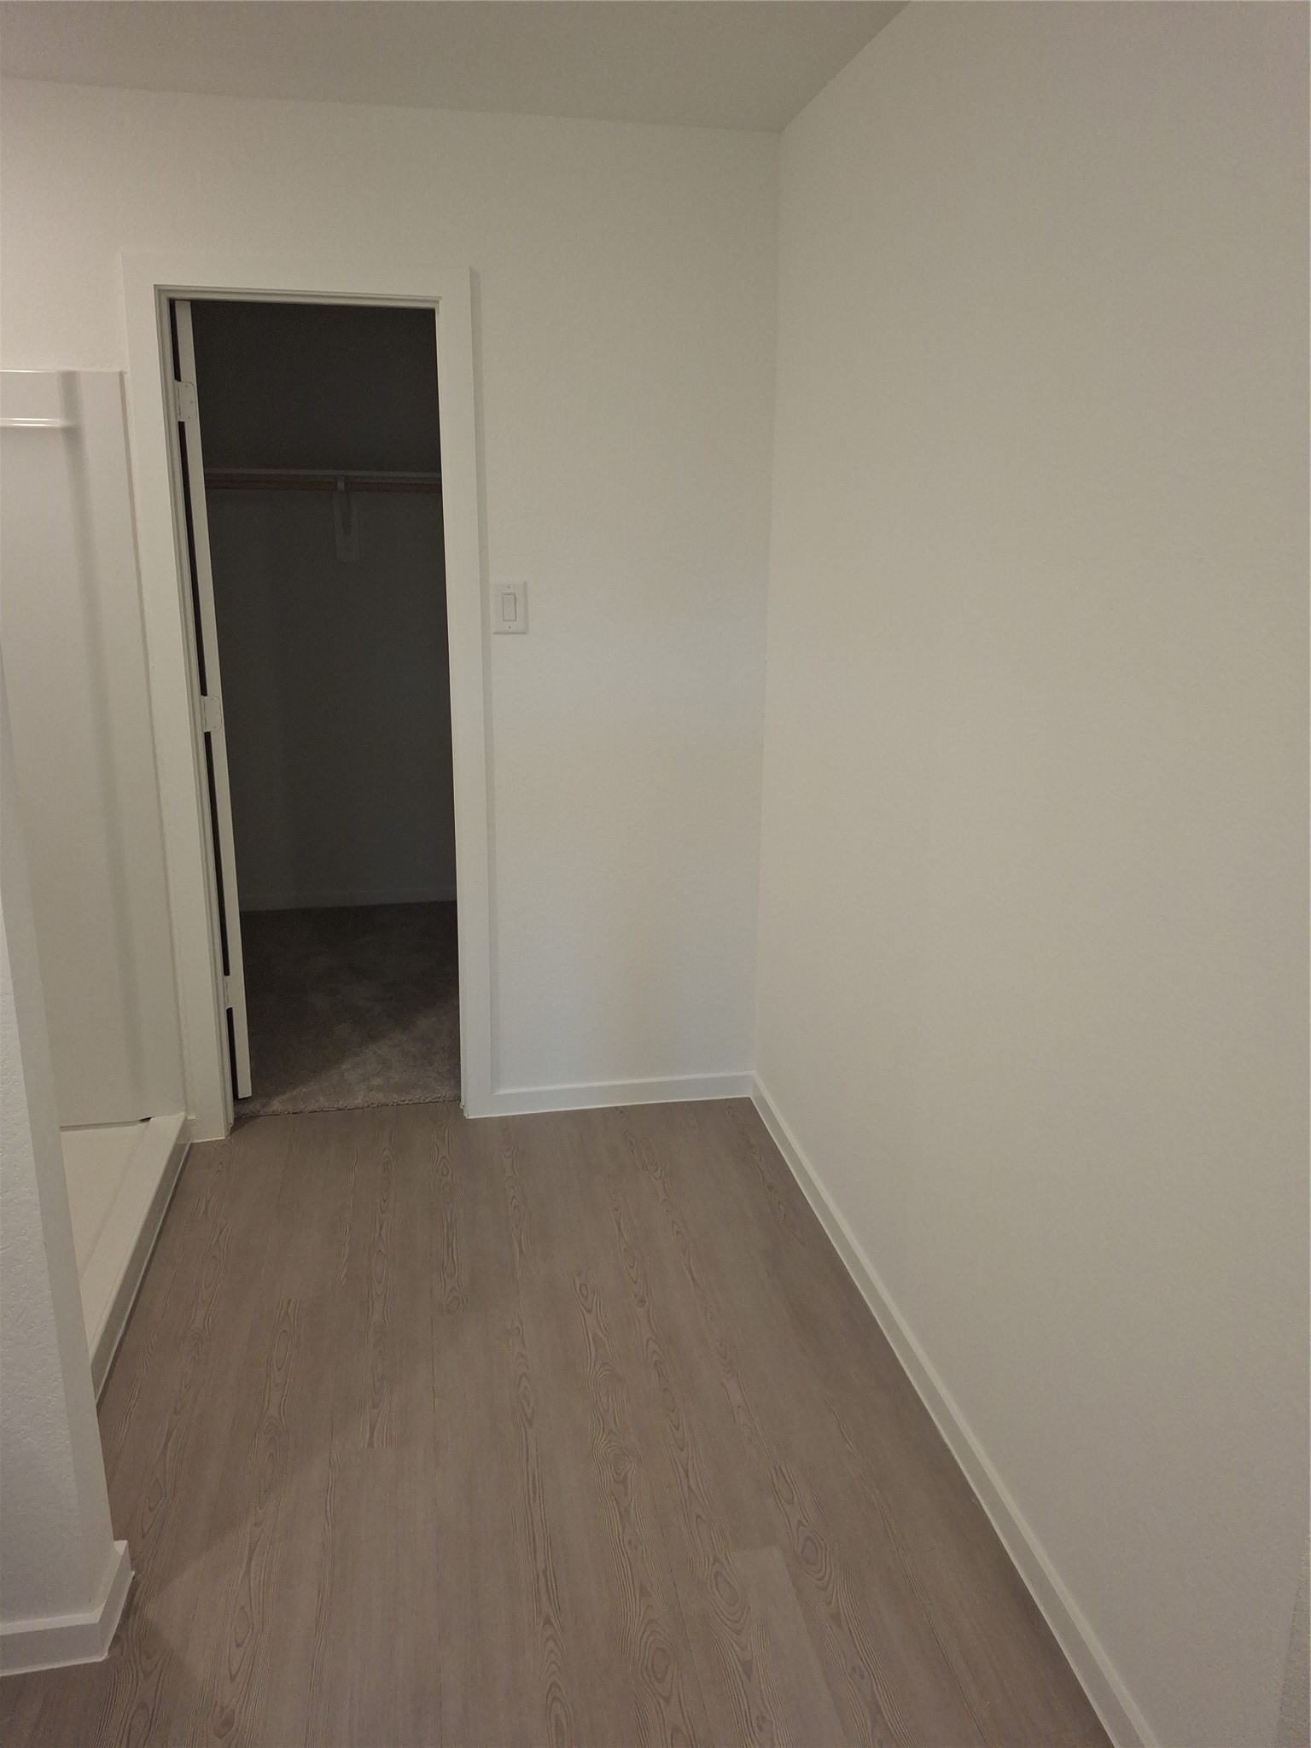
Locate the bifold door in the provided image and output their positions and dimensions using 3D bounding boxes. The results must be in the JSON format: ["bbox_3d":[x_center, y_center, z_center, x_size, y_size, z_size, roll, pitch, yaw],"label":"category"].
[{"bbox_3d":[-1.262,-0.424,3.430,0.042,2.030,0.600,-8,18,-29],"label":"bifold door"}]

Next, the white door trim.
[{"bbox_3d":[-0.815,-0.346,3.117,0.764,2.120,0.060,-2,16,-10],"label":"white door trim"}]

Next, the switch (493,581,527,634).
[{"bbox_3d":[-0.356,-0.652,3.098,0.076,0.121,0.010,-2,16,-10],"label":"switch"}]

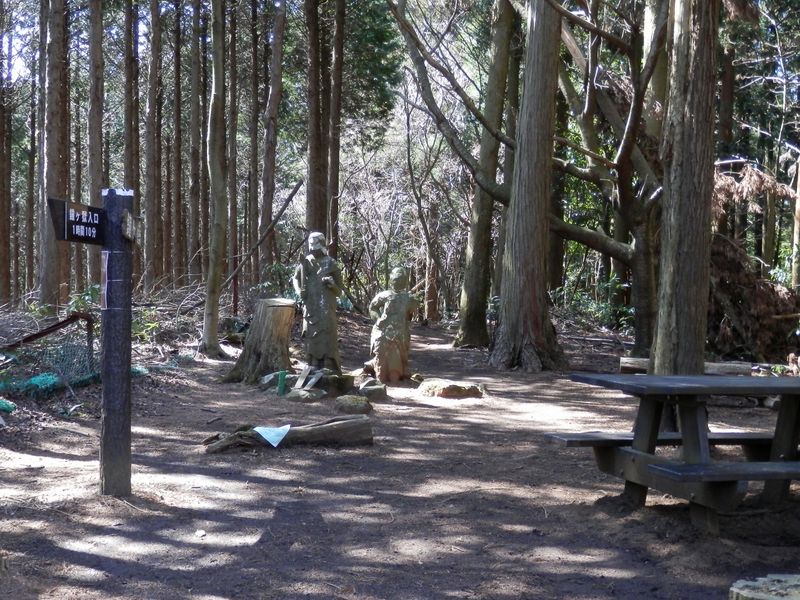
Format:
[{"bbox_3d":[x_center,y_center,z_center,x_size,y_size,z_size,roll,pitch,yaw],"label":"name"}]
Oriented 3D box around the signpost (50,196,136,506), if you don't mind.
[{"bbox_3d":[-1.550,0.225,5.700,0.180,1.610,0.740,1,0,16],"label":"signpost"}]

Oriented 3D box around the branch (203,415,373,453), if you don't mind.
[{"bbox_3d":[-0.785,0.940,7.980,1.180,0.220,0.300,1,0,-19],"label":"branch"}]

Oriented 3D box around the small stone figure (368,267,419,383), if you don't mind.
[{"bbox_3d":[-0.080,0.285,13.600,0.570,1.370,0.420,1,0,-7],"label":"small stone figure"}]

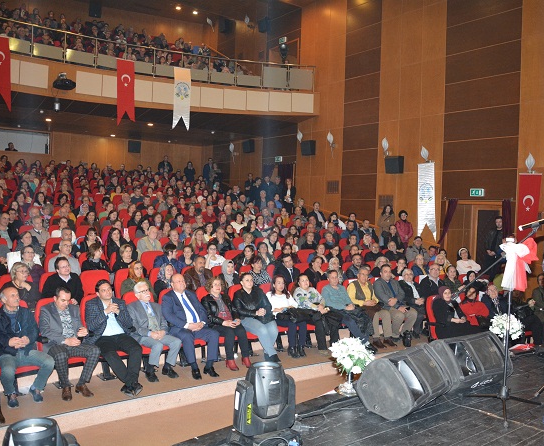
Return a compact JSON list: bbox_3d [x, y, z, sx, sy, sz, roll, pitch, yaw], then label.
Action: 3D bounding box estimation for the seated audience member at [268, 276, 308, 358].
[{"bbox_3d":[0.239,1.412,7.750,0.520,1.190,0.850,0,3,-27],"label":"seated audience member"}]

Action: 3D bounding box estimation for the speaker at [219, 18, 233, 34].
[{"bbox_3d":[-1.628,-7.110,18.172,0.260,0.450,0.400,-1,3,-40],"label":"speaker"}]

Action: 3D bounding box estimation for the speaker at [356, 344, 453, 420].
[{"bbox_3d":[1.078,1.246,4.049,0.520,0.450,0.700,3,2,43],"label":"speaker"}]

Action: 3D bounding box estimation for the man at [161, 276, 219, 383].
[{"bbox_3d":[-1.122,1.354,6.779,0.600,1.280,0.850,-1,3,-41],"label":"man"}]

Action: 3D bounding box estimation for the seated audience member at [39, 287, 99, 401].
[{"bbox_3d":[-2.512,1.418,6.200,0.640,1.220,0.950,-1,3,-34],"label":"seated audience member"}]

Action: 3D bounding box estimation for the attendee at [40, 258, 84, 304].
[{"bbox_3d":[-2.894,1.138,7.042,0.580,1.280,0.800,0,2,-38],"label":"attendee"}]

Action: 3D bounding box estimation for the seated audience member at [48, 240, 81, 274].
[{"bbox_3d":[-3.335,0.895,8.150,0.560,1.240,0.820,0,3,-30],"label":"seated audience member"}]

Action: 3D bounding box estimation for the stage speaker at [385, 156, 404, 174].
[{"bbox_3d":[3.083,-1.444,12.609,0.260,0.450,0.400,-1,3,-40],"label":"stage speaker"}]

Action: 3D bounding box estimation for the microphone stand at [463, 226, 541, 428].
[{"bbox_3d":[1.784,0.706,3.946,0.640,1.430,0.780,0,2,-28],"label":"microphone stand"}]

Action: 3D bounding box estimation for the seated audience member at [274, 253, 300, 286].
[{"bbox_3d":[0.360,1.211,8.873,0.540,1.280,0.800,1,2,-26],"label":"seated audience member"}]

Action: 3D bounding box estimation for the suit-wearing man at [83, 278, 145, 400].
[{"bbox_3d":[-1.916,1.355,6.144,0.600,1.290,0.850,-1,3,-41],"label":"suit-wearing man"}]

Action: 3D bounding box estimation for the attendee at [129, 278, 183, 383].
[{"bbox_3d":[-1.676,1.440,6.833,0.560,1.230,0.820,0,2,-38],"label":"attendee"}]

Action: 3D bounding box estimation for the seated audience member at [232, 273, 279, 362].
[{"bbox_3d":[-0.273,1.422,7.702,0.540,1.250,0.820,0,2,-40],"label":"seated audience member"}]

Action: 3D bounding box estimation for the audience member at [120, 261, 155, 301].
[{"bbox_3d":[-1.892,1.182,7.418,0.550,1.200,0.800,-1,3,-41],"label":"audience member"}]

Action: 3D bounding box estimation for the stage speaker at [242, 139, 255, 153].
[{"bbox_3d":[-0.777,-2.574,16.900,0.300,0.430,0.400,-1,3,-40],"label":"stage speaker"}]

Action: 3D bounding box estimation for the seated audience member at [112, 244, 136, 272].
[{"bbox_3d":[-2.292,0.965,8.228,0.550,1.200,0.800,-1,3,-41],"label":"seated audience member"}]

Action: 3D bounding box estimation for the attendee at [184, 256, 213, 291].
[{"bbox_3d":[-1.123,1.186,8.027,0.560,1.270,0.800,1,2,-29],"label":"attendee"}]

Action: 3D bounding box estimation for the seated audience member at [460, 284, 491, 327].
[{"bbox_3d":[3.396,1.634,8.300,0.560,1.200,0.850,0,2,-19],"label":"seated audience member"}]

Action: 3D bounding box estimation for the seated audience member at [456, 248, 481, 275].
[{"bbox_3d":[3.913,1.136,9.900,0.580,1.240,0.820,1,2,-7],"label":"seated audience member"}]

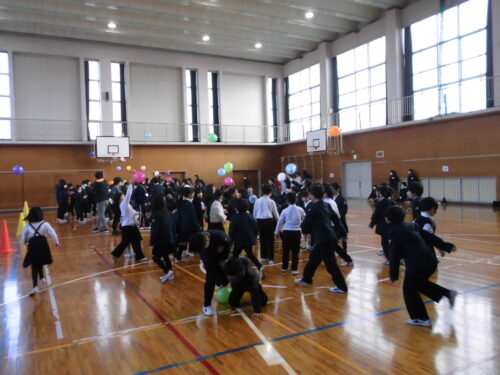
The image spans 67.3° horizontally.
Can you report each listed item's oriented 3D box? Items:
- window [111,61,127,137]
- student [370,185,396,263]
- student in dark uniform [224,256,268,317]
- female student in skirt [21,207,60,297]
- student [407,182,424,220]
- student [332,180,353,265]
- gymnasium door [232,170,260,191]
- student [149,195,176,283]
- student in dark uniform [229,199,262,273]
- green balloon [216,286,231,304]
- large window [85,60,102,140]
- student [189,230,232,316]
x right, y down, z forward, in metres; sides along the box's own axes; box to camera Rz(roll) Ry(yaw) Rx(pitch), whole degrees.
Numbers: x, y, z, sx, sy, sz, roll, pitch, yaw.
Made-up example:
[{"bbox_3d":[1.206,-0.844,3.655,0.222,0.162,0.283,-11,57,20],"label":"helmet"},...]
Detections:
[{"bbox_3d":[-7.468,-4.871,21.345,0.846,4.385,0.150,-3,3,-28],"label":"window"},{"bbox_3d":[2.258,0.602,6.350,0.460,1.270,0.380,-2,2,9],"label":"student"},{"bbox_3d":[-0.046,1.026,4.073,0.440,0.560,0.620,-1,1,18],"label":"student in dark uniform"},{"bbox_3d":[-3.027,0.871,5.400,0.500,1.180,0.380,-3,2,-27],"label":"female student in skirt"},{"bbox_3d":[2.392,0.570,5.485,0.340,1.270,0.380,-2,1,-3],"label":"student"},{"bbox_3d":[1.542,0.572,6.385,0.340,1.270,0.420,-2,1,-18],"label":"student"},{"bbox_3d":[-0.216,-0.252,24.918,1.951,1.725,0.120,-3,3,-28],"label":"gymnasium door"},{"bbox_3d":[-1.238,0.701,5.286,0.360,1.220,0.380,0,2,45],"label":"student"},{"bbox_3d":[-0.083,0.764,5.650,0.420,1.166,0.520,-3,2,-21],"label":"student in dark uniform"},{"bbox_3d":[-0.312,1.302,4.520,0.195,0.200,0.195,-2,2,0],"label":"green balloon"},{"bbox_3d":[-9.544,-5.287,22.900,0.930,4.850,0.180,-2,2,-30],"label":"large window"},{"bbox_3d":[-0.479,0.963,4.550,0.450,0.882,0.660,0,3,37],"label":"student"}]

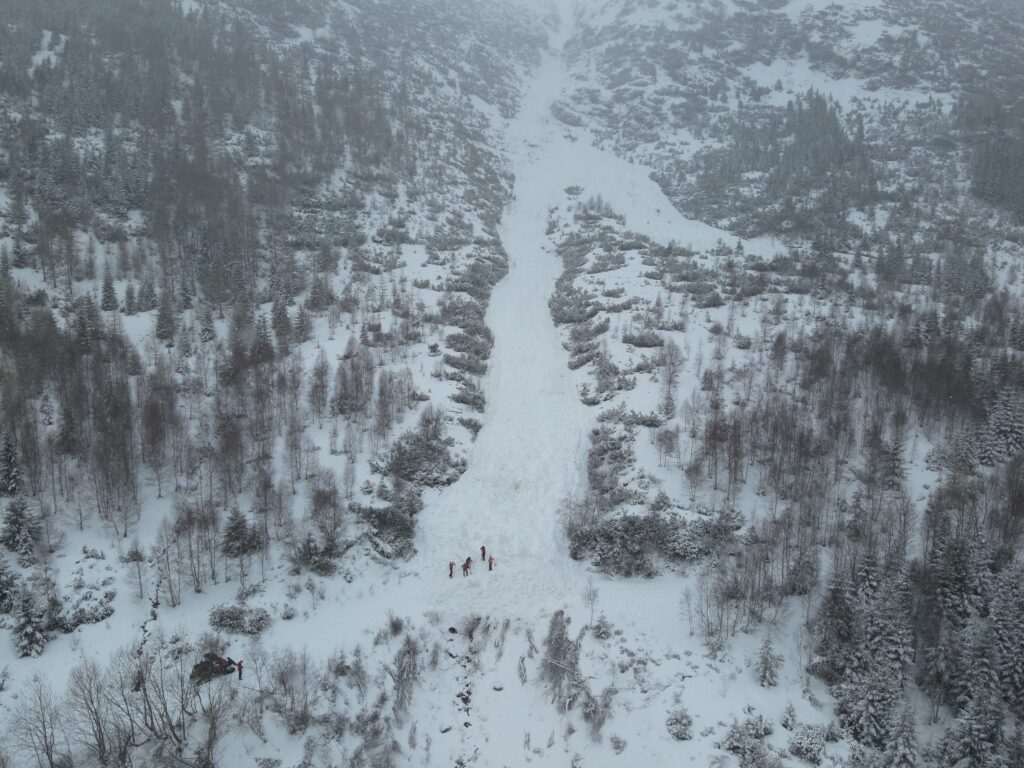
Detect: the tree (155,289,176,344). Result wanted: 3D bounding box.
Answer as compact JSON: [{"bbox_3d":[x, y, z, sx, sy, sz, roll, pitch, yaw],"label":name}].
[{"bbox_3d":[-71.040,-14.040,145.570,4.200,10.900,4.200,0,9,0],"label":"tree"}]

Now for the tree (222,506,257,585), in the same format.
[{"bbox_3d":[-28.560,16.890,74.690,3.500,7.800,3.500,0,9,0],"label":"tree"}]

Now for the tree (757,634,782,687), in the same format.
[{"bbox_3d":[21.700,23.300,59.840,2.100,4.200,2.100,0,9,0],"label":"tree"}]

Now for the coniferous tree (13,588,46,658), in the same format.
[{"bbox_3d":[-42.650,20.990,62.760,2.900,6.100,2.900,0,9,0],"label":"coniferous tree"}]

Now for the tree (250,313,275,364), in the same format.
[{"bbox_3d":[-47.500,-8.440,134.630,4.500,9.400,4.500,0,9,0],"label":"tree"}]

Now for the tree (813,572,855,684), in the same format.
[{"bbox_3d":[27.460,20.710,60.640,3.400,9.300,3.400,0,9,0],"label":"tree"}]

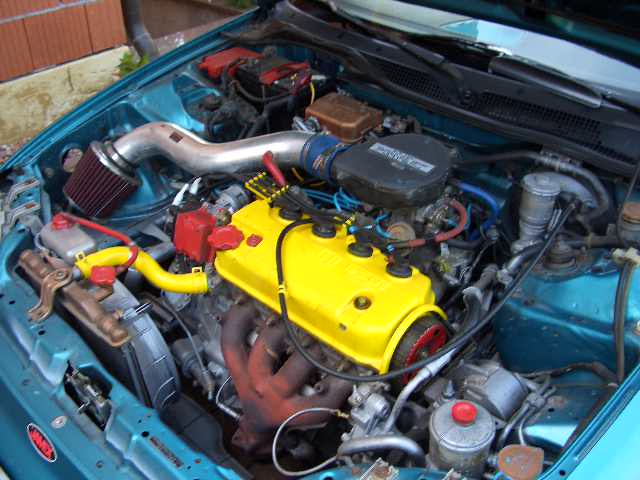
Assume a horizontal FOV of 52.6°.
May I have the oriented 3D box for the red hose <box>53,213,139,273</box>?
[{"bbox_3d":[-0.421,0.003,1.215,0.200,0.060,0.065,27,39,34],"label":"red hose"}]

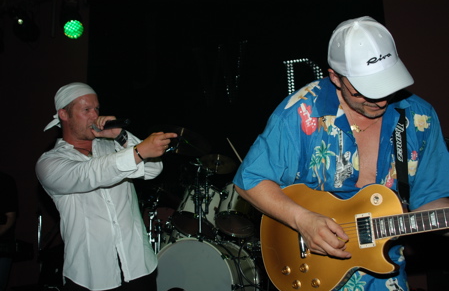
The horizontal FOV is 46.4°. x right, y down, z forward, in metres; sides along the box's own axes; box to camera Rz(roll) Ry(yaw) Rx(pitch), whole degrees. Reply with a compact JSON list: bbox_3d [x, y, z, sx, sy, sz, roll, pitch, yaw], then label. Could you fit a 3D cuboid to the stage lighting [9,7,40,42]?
[{"bbox_3d":[-1.830,-1.110,4.800,0.230,0.230,0.280,4,30,-46],"label":"stage lighting"}]

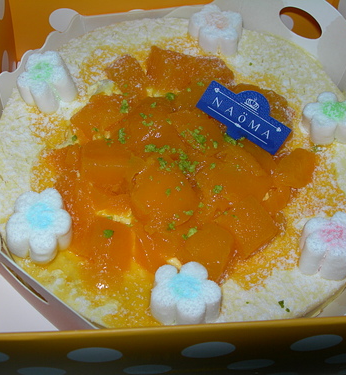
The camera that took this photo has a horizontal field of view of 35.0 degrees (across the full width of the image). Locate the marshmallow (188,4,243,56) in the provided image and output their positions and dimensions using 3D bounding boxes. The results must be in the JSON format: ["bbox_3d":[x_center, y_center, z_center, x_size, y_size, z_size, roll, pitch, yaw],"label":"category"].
[{"bbox_3d":[0.024,-0.091,0.318,0.029,0.013,0.029,8,56,0],"label":"marshmallow"}]

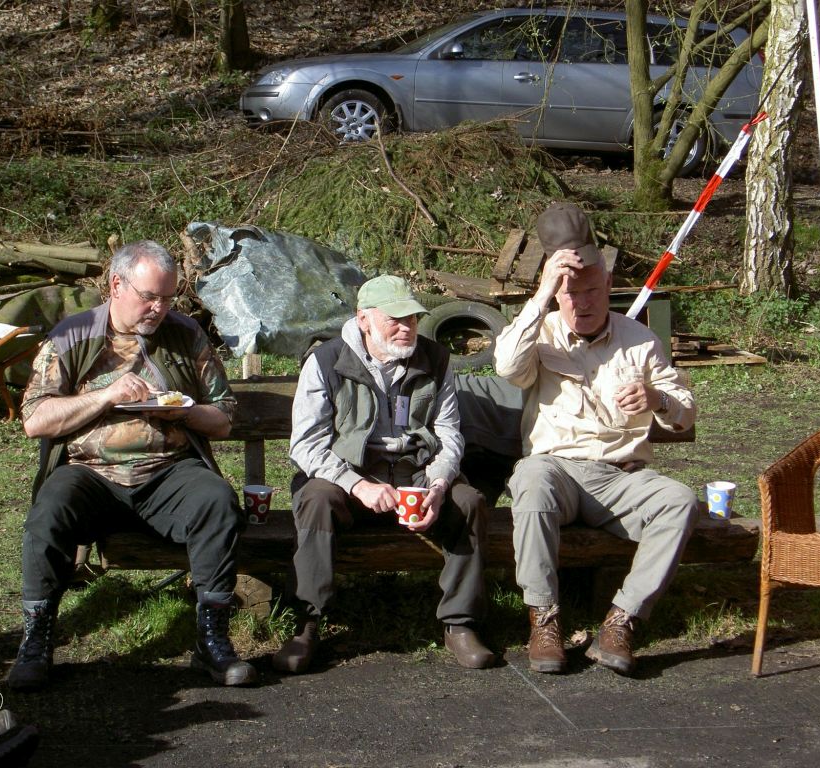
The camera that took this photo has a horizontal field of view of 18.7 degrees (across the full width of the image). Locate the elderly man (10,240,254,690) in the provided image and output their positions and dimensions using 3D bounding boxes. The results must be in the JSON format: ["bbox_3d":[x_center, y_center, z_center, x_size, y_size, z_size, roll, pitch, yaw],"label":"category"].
[{"bbox_3d":[-0.814,0.194,7.438,0.680,1.240,0.860,0,7,-2],"label":"elderly man"}]

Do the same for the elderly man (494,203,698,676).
[{"bbox_3d":[0.555,0.137,7.578,0.610,1.320,0.800,0,7,3],"label":"elderly man"}]

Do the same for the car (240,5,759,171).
[{"bbox_3d":[0.865,-2.593,21.747,4.760,1.440,1.820,2,6,-8],"label":"car"}]

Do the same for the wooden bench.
[{"bbox_3d":[0.058,0.377,7.888,2.030,0.770,0.580,0,7,0],"label":"wooden bench"}]

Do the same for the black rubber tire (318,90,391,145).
[{"bbox_3d":[-0.469,-2.153,20.797,0.630,0.630,0.210,2,6,-8],"label":"black rubber tire"}]

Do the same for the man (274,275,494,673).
[{"bbox_3d":[-0.089,0.238,7.569,0.620,1.120,0.750,-1,7,-6],"label":"man"}]

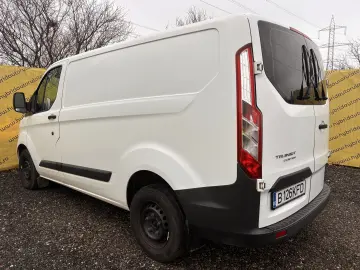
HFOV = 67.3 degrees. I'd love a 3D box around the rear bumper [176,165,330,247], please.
[{"bbox_3d":[0.892,0.405,2.562,0.760,0.610,1.950,4,7,43],"label":"rear bumper"}]

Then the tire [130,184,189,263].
[{"bbox_3d":[-0.169,0.758,2.412,0.660,0.665,0.220,4,7,43],"label":"tire"}]

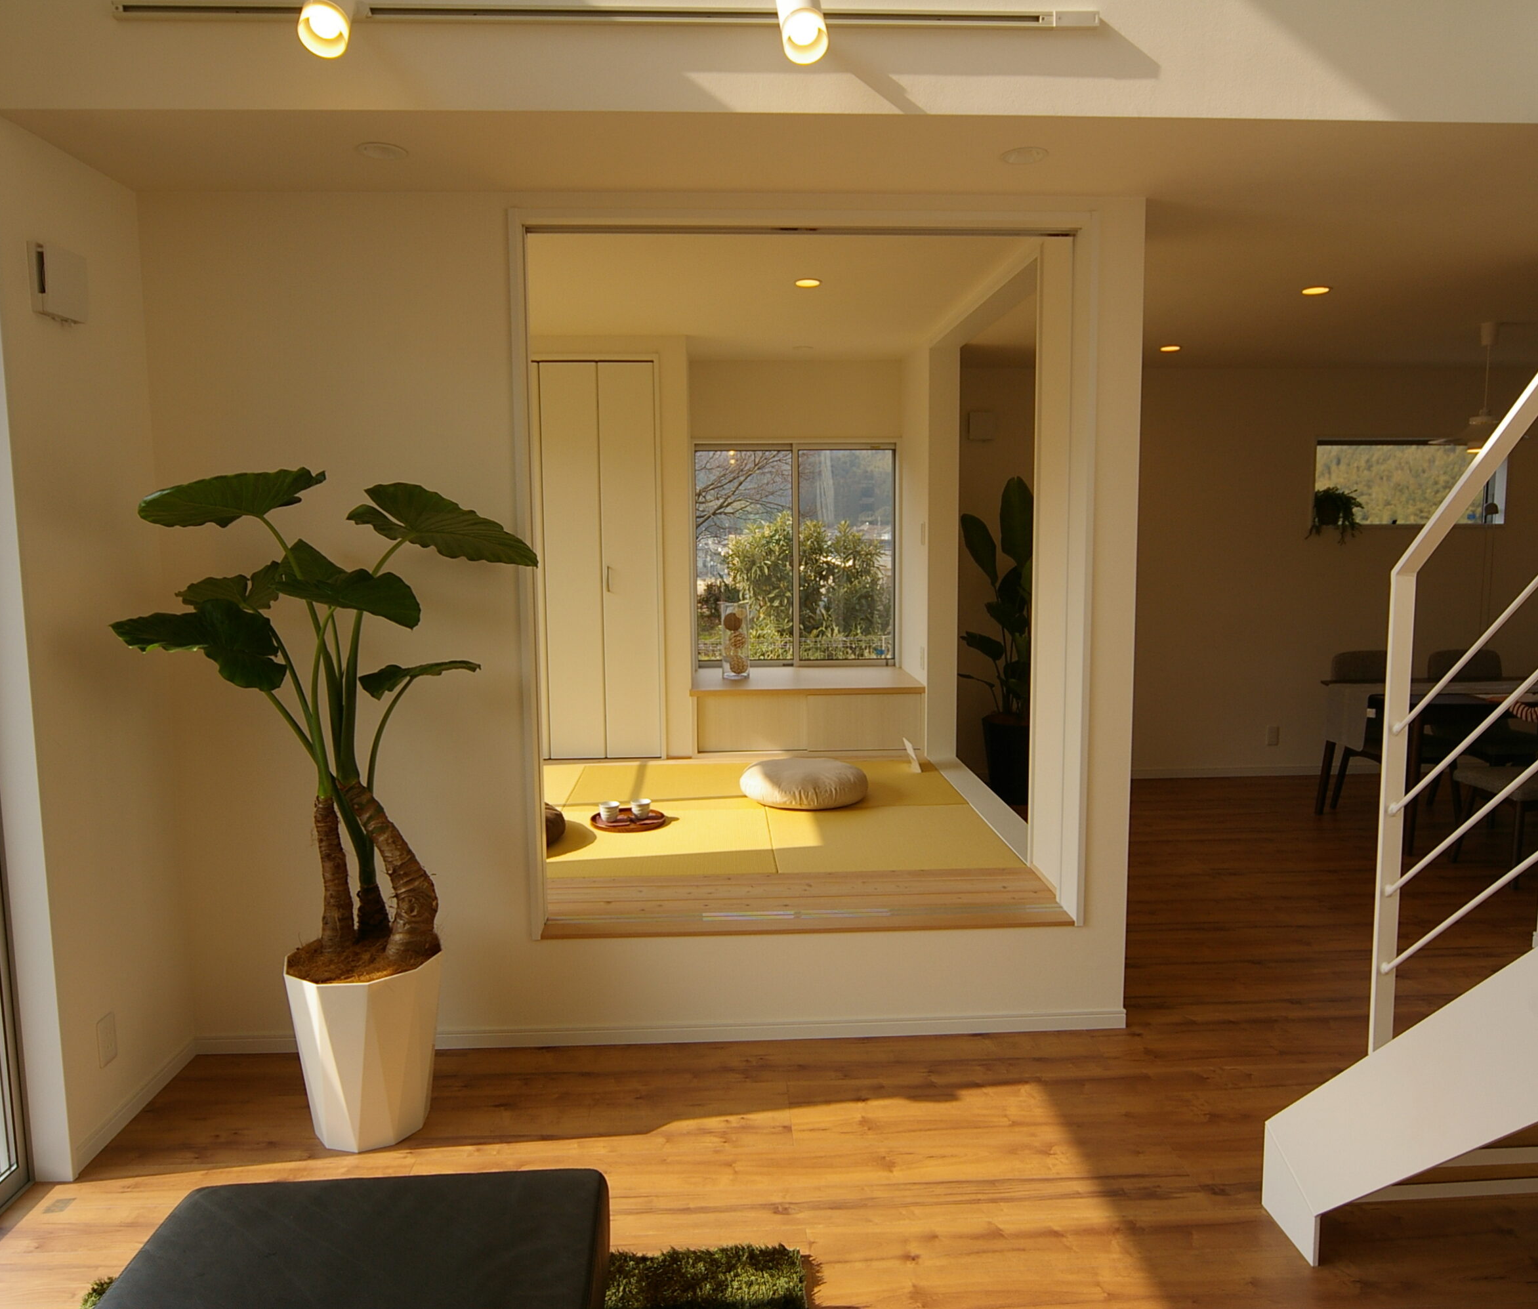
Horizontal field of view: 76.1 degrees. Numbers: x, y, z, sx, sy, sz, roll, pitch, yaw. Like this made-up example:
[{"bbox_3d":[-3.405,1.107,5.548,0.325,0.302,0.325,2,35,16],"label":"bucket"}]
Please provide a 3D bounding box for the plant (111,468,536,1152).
[{"bbox_3d":[-1.048,0.390,2.388,0.990,1.660,0.790,-1,7,-2],"label":"plant"}]

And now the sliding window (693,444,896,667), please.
[{"bbox_3d":[0.157,-0.569,5.735,1.175,1.290,0.100,-1,7,-2],"label":"sliding window"}]

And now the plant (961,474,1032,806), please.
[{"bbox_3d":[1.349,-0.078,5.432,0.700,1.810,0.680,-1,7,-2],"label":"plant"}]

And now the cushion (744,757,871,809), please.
[{"bbox_3d":[0.163,0.550,4.456,0.575,0.160,0.570,-1,7,-2],"label":"cushion"}]

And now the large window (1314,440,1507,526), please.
[{"bbox_3d":[3.831,-1.030,5.884,1.180,0.510,0.100,-1,7,-2],"label":"large window"}]

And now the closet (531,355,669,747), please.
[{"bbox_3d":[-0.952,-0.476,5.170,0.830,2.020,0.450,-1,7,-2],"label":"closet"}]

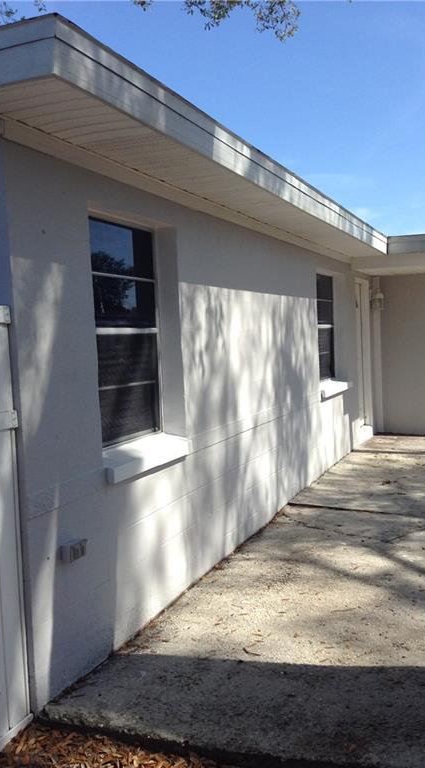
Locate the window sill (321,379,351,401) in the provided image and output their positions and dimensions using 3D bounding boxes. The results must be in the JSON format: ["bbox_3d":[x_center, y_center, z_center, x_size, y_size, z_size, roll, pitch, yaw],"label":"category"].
[{"bbox_3d":[1.297,0.045,8.041,0.192,0.117,1.254,-1,4,22],"label":"window sill"}]

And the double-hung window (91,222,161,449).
[{"bbox_3d":[-0.514,-0.280,3.978,0.073,1.190,0.911,-1,4,22],"label":"double-hung window"}]

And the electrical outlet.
[{"bbox_3d":[-0.611,0.730,3.220,0.057,0.074,0.123,-1,4,22],"label":"electrical outlet"}]

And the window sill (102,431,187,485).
[{"bbox_3d":[-0.381,0.388,3.969,0.192,0.117,0.937,-1,4,22],"label":"window sill"}]

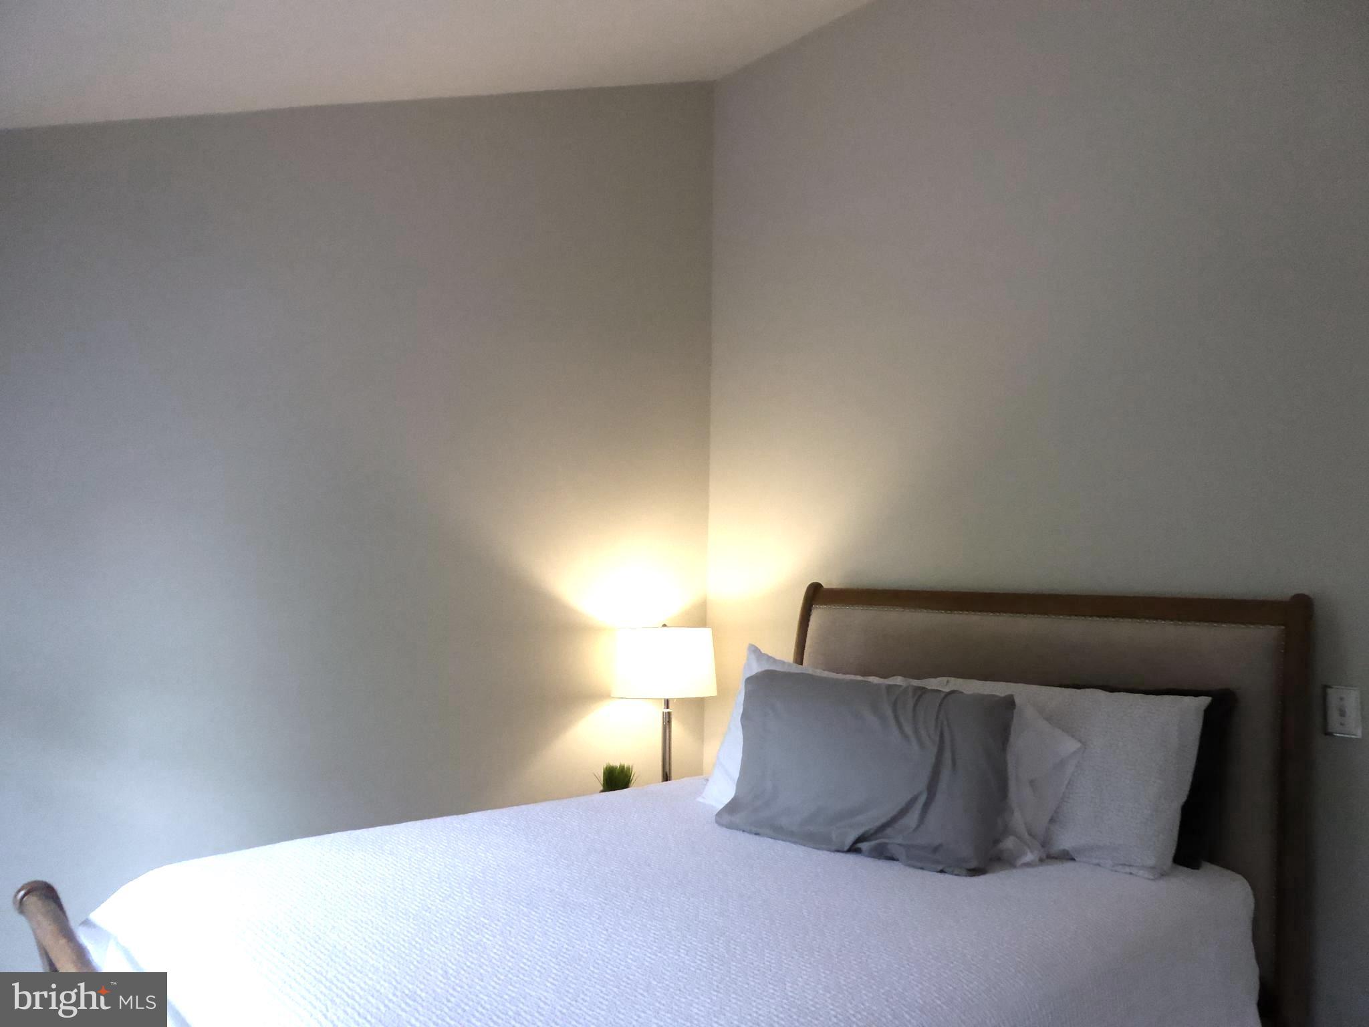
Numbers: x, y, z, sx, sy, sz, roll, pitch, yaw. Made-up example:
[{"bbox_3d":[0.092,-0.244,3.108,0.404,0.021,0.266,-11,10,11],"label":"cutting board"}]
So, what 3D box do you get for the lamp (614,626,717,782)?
[{"bbox_3d":[-0.069,0.732,3.547,0.376,0.651,0.376,1,-4,0],"label":"lamp"}]

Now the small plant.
[{"bbox_3d":[-0.236,0.962,3.458,0.125,0.176,0.125,4,-5,-42],"label":"small plant"}]

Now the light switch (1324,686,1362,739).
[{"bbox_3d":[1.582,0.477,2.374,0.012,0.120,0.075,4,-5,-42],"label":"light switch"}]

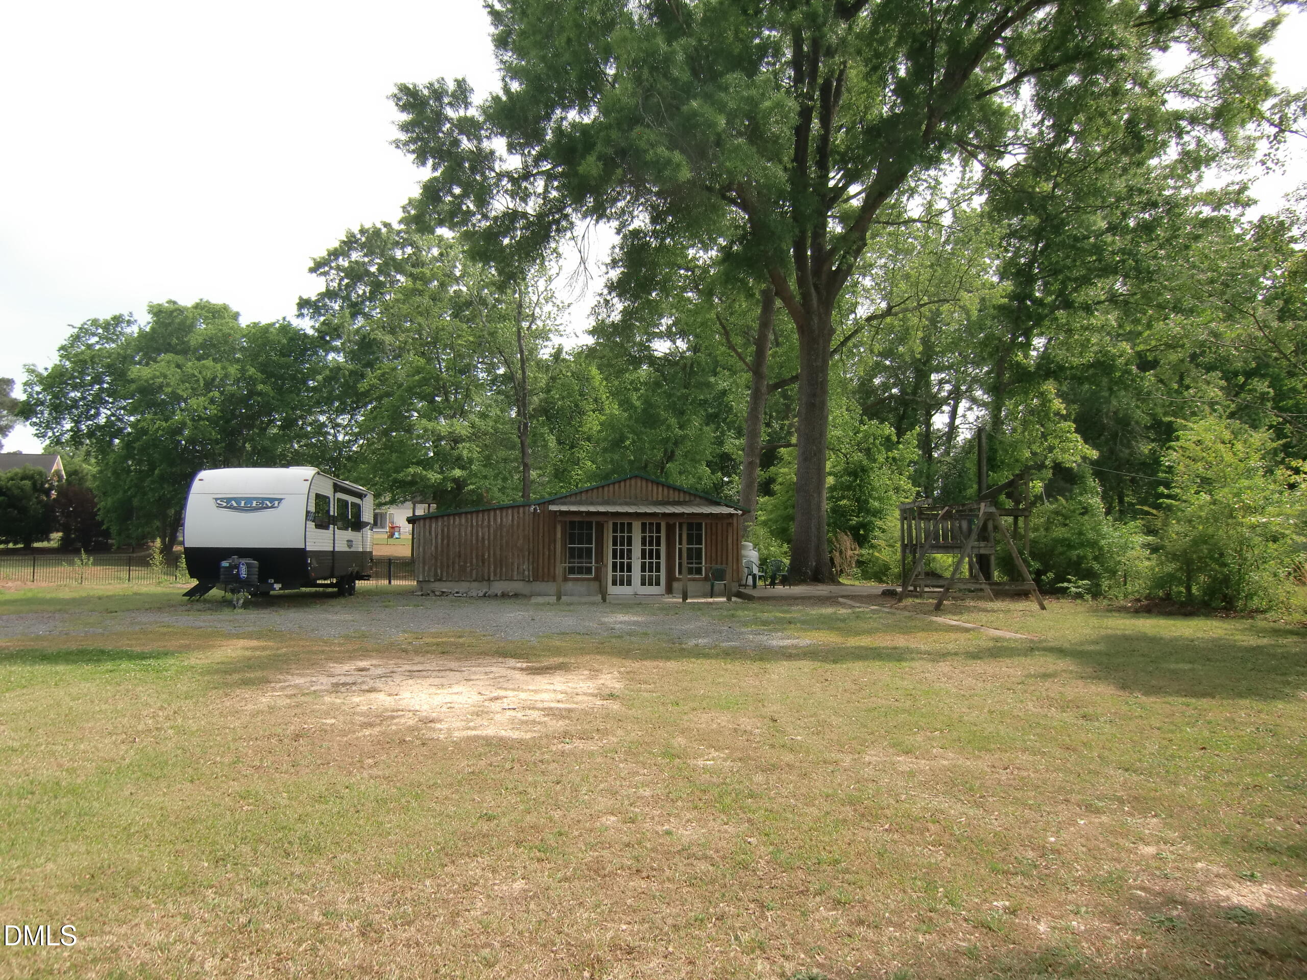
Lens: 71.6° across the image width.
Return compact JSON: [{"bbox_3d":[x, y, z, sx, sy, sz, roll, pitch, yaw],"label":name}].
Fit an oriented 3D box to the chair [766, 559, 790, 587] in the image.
[{"bbox_3d":[3.707,2.495,26.842,0.580,0.860,0.580,1,-4,-14],"label":"chair"}]

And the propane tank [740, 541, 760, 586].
[{"bbox_3d":[2.929,2.325,28.207,0.760,1.350,0.760,0,-4,0],"label":"propane tank"}]

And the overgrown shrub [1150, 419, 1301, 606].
[{"bbox_3d":[13.404,0.516,21.215,3.600,4.600,3.400,0,-4,0],"label":"overgrown shrub"}]

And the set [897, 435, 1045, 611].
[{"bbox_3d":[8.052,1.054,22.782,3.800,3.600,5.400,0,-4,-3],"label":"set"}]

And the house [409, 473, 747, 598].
[{"bbox_3d":[-2.348,1.400,27.669,9.500,3.500,8.400,1,-4,-6],"label":"house"}]

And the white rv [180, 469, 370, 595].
[{"bbox_3d":[-8.998,1.147,22.575,2.550,3.150,8.600,1,-4,-7],"label":"white rv"}]

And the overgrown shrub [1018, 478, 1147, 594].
[{"bbox_3d":[12.702,1.321,26.372,3.800,3.600,3.400,0,-4,0],"label":"overgrown shrub"}]

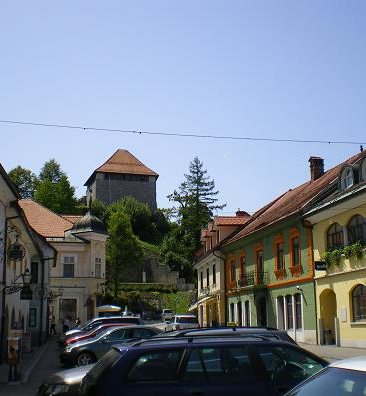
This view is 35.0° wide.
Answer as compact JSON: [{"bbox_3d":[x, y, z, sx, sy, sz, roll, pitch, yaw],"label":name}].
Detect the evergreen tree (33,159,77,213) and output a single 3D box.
[{"bbox_3d":[-25.298,-1.885,115.000,8.700,12.000,8.700,-1,-12,0],"label":"evergreen tree"}]

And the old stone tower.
[{"bbox_3d":[-13.108,-2.753,121.229,12.400,15.380,12.200,4,-13,-20],"label":"old stone tower"}]

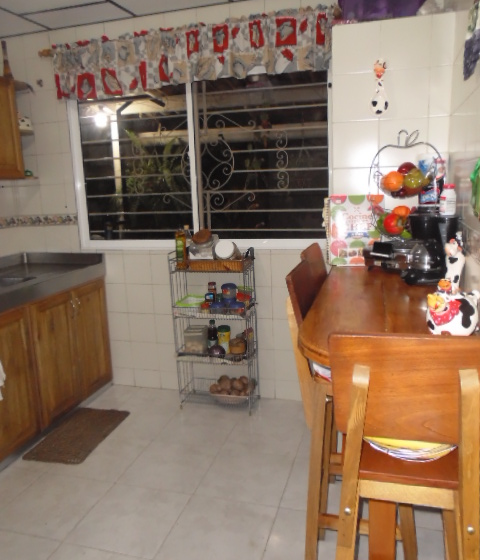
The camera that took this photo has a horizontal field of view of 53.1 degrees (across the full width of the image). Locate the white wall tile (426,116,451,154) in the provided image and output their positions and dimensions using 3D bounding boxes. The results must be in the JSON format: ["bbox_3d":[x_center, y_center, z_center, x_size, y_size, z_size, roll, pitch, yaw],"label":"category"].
[{"bbox_3d":[0.858,-0.601,2.082,0.093,0.200,0.010,1,12,17],"label":"white wall tile"}]

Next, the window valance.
[{"bbox_3d":[-0.340,-1.265,2.726,1.695,0.310,0.100,1,12,17],"label":"window valance"}]

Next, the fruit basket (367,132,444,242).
[{"bbox_3d":[0.707,-0.357,2.044,0.305,0.540,0.220,1,12,17],"label":"fruit basket"}]

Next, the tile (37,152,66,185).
[{"bbox_3d":[-1.273,-0.746,3.252,0.203,0.203,0.010,1,11,16],"label":"tile"}]

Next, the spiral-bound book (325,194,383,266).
[{"bbox_3d":[0.527,-0.227,2.211,0.258,0.324,0.030,1,5,17],"label":"spiral-bound book"}]

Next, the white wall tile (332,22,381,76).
[{"bbox_3d":[0.515,-1.016,2.121,0.200,0.200,0.010,1,12,17],"label":"white wall tile"}]

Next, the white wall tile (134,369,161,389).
[{"bbox_3d":[-0.641,0.680,3.343,0.206,0.127,0.010,1,12,17],"label":"white wall tile"}]

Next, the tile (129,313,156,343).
[{"bbox_3d":[-0.662,0.329,3.290,0.203,0.203,0.010,1,11,16],"label":"tile"}]

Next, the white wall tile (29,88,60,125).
[{"bbox_3d":[-1.307,-1.154,3.205,0.200,0.200,0.010,1,12,17],"label":"white wall tile"}]

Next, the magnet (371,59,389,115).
[{"bbox_3d":[0.610,-0.838,2.087,0.078,0.235,0.030,1,12,17],"label":"magnet"}]

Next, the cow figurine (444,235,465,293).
[{"bbox_3d":[0.737,-0.049,1.638,0.060,0.192,0.052,-4,11,-10],"label":"cow figurine"}]

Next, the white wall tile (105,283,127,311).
[{"bbox_3d":[-0.869,0.124,3.341,0.200,0.200,0.010,1,12,17],"label":"white wall tile"}]

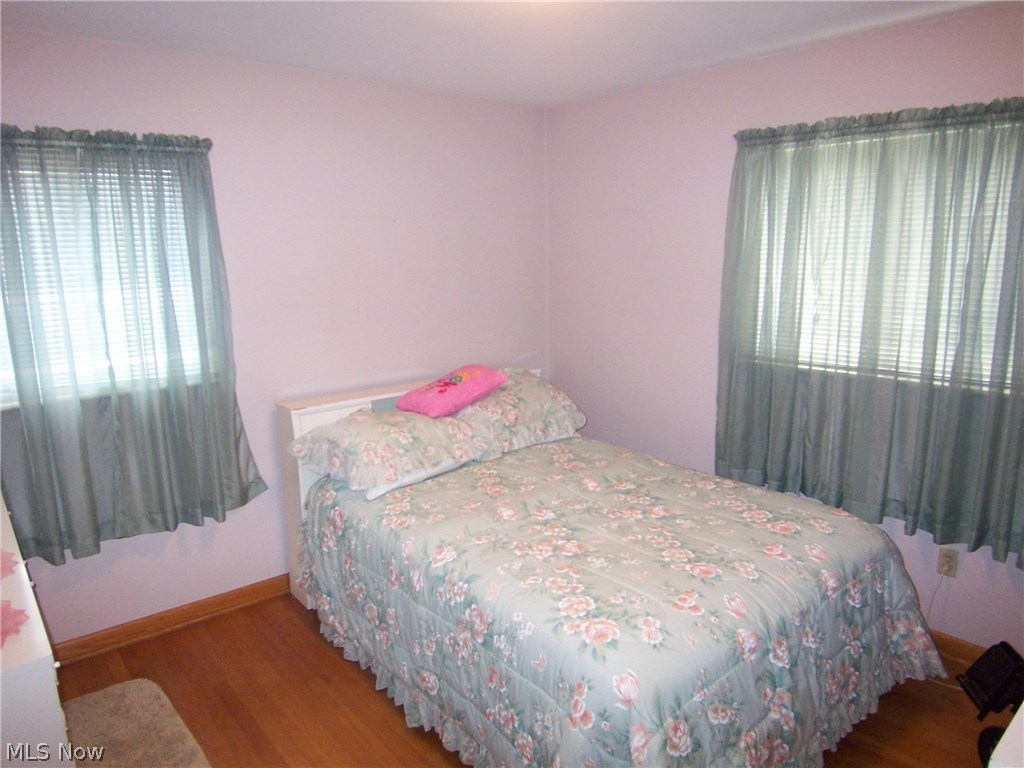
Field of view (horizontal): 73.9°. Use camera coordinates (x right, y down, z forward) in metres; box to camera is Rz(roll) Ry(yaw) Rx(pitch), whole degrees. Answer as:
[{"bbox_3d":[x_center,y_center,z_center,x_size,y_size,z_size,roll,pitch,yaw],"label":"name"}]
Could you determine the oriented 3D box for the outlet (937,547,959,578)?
[{"bbox_3d":[1.700,0.695,2.650,0.013,0.114,0.070,-10,15,-38],"label":"outlet"}]

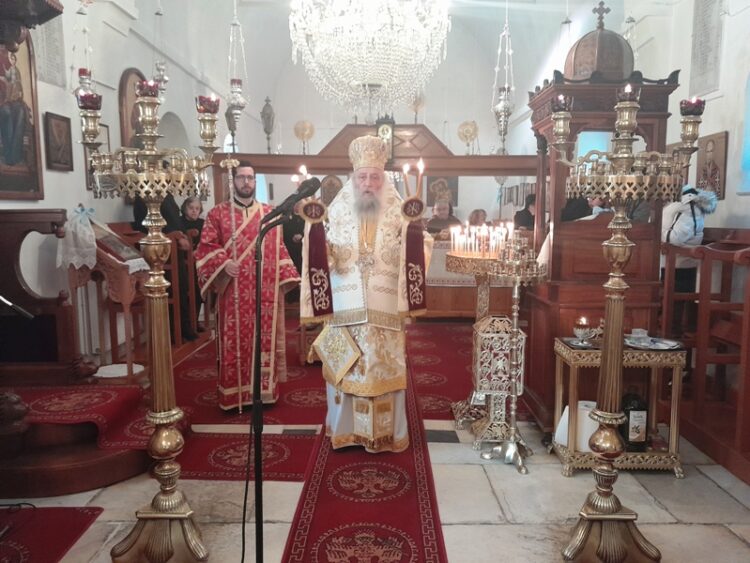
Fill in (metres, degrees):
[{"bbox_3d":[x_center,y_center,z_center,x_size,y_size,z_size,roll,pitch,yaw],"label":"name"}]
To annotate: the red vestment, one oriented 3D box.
[{"bbox_3d":[-0.904,0.148,4.203,0.690,1.470,0.440,-1,7,-6],"label":"red vestment"}]

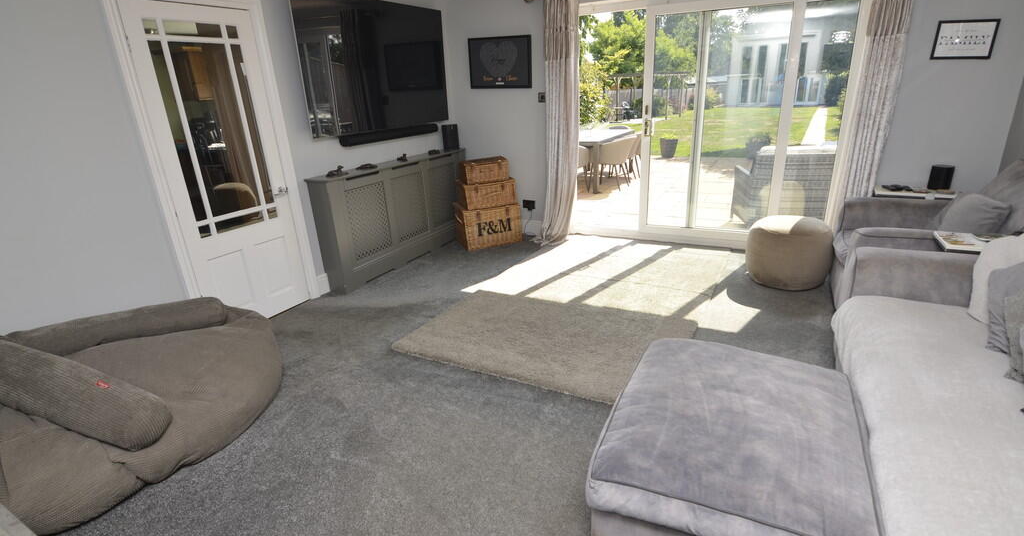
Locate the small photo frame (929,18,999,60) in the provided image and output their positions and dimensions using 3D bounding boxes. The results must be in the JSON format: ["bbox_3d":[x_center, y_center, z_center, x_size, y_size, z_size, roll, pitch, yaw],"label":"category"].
[{"bbox_3d":[3.224,-1.621,3.230,0.330,0.243,0.025,8,24,24],"label":"small photo frame"}]

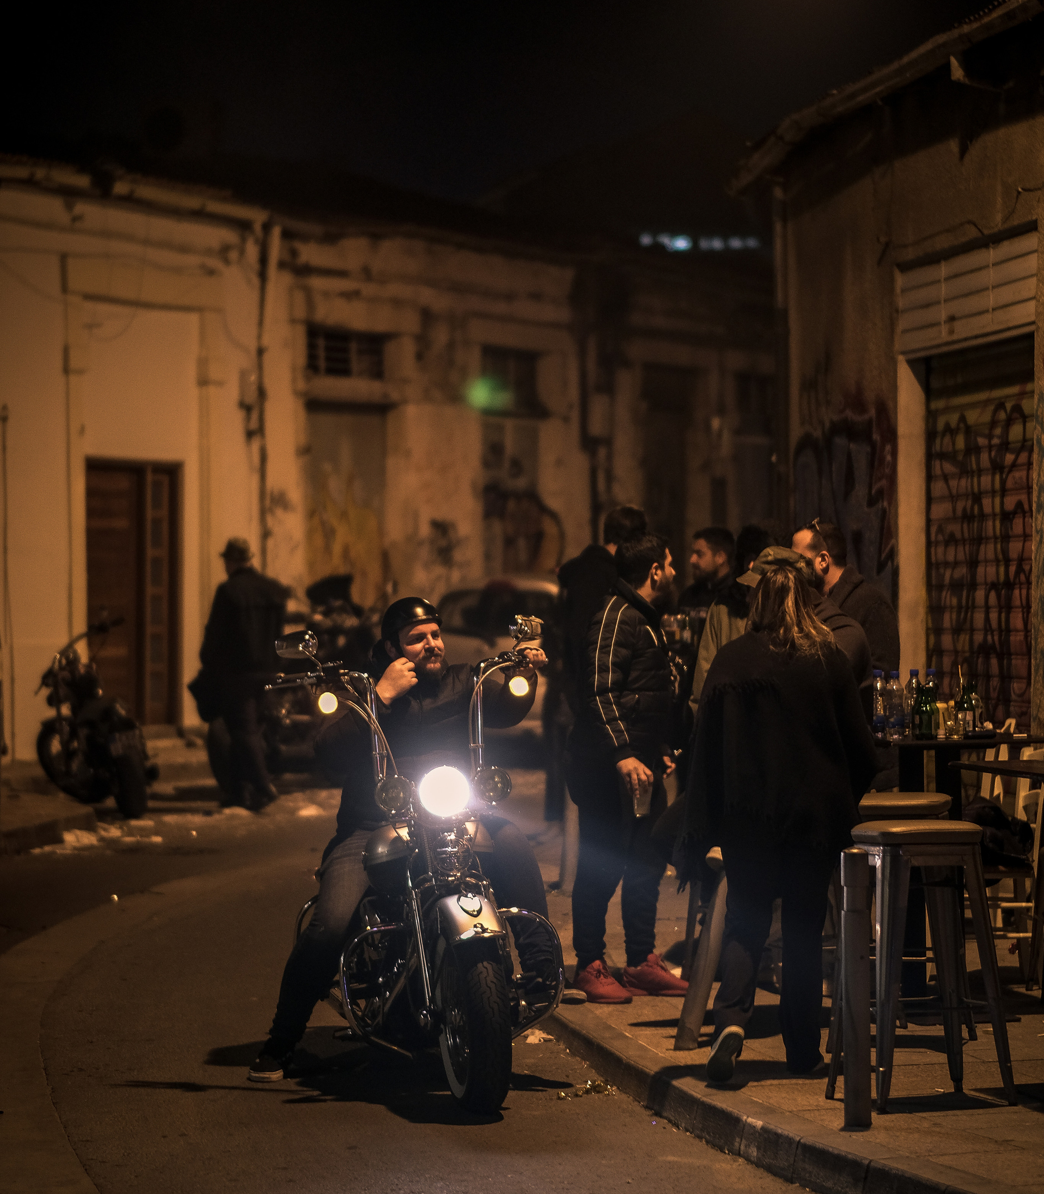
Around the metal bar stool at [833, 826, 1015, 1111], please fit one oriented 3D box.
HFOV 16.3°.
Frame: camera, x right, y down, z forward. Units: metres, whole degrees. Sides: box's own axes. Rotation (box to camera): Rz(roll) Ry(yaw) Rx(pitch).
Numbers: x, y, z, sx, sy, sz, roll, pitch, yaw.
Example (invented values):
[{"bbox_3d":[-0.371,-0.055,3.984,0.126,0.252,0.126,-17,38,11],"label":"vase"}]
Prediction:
[{"bbox_3d":[1.143,1.058,10.500,0.420,0.790,0.420,0,0,-22],"label":"metal bar stool"}]

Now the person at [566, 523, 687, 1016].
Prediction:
[{"bbox_3d":[0.385,0.615,13.450,0.360,1.710,0.500,0,0,28],"label":"person"}]

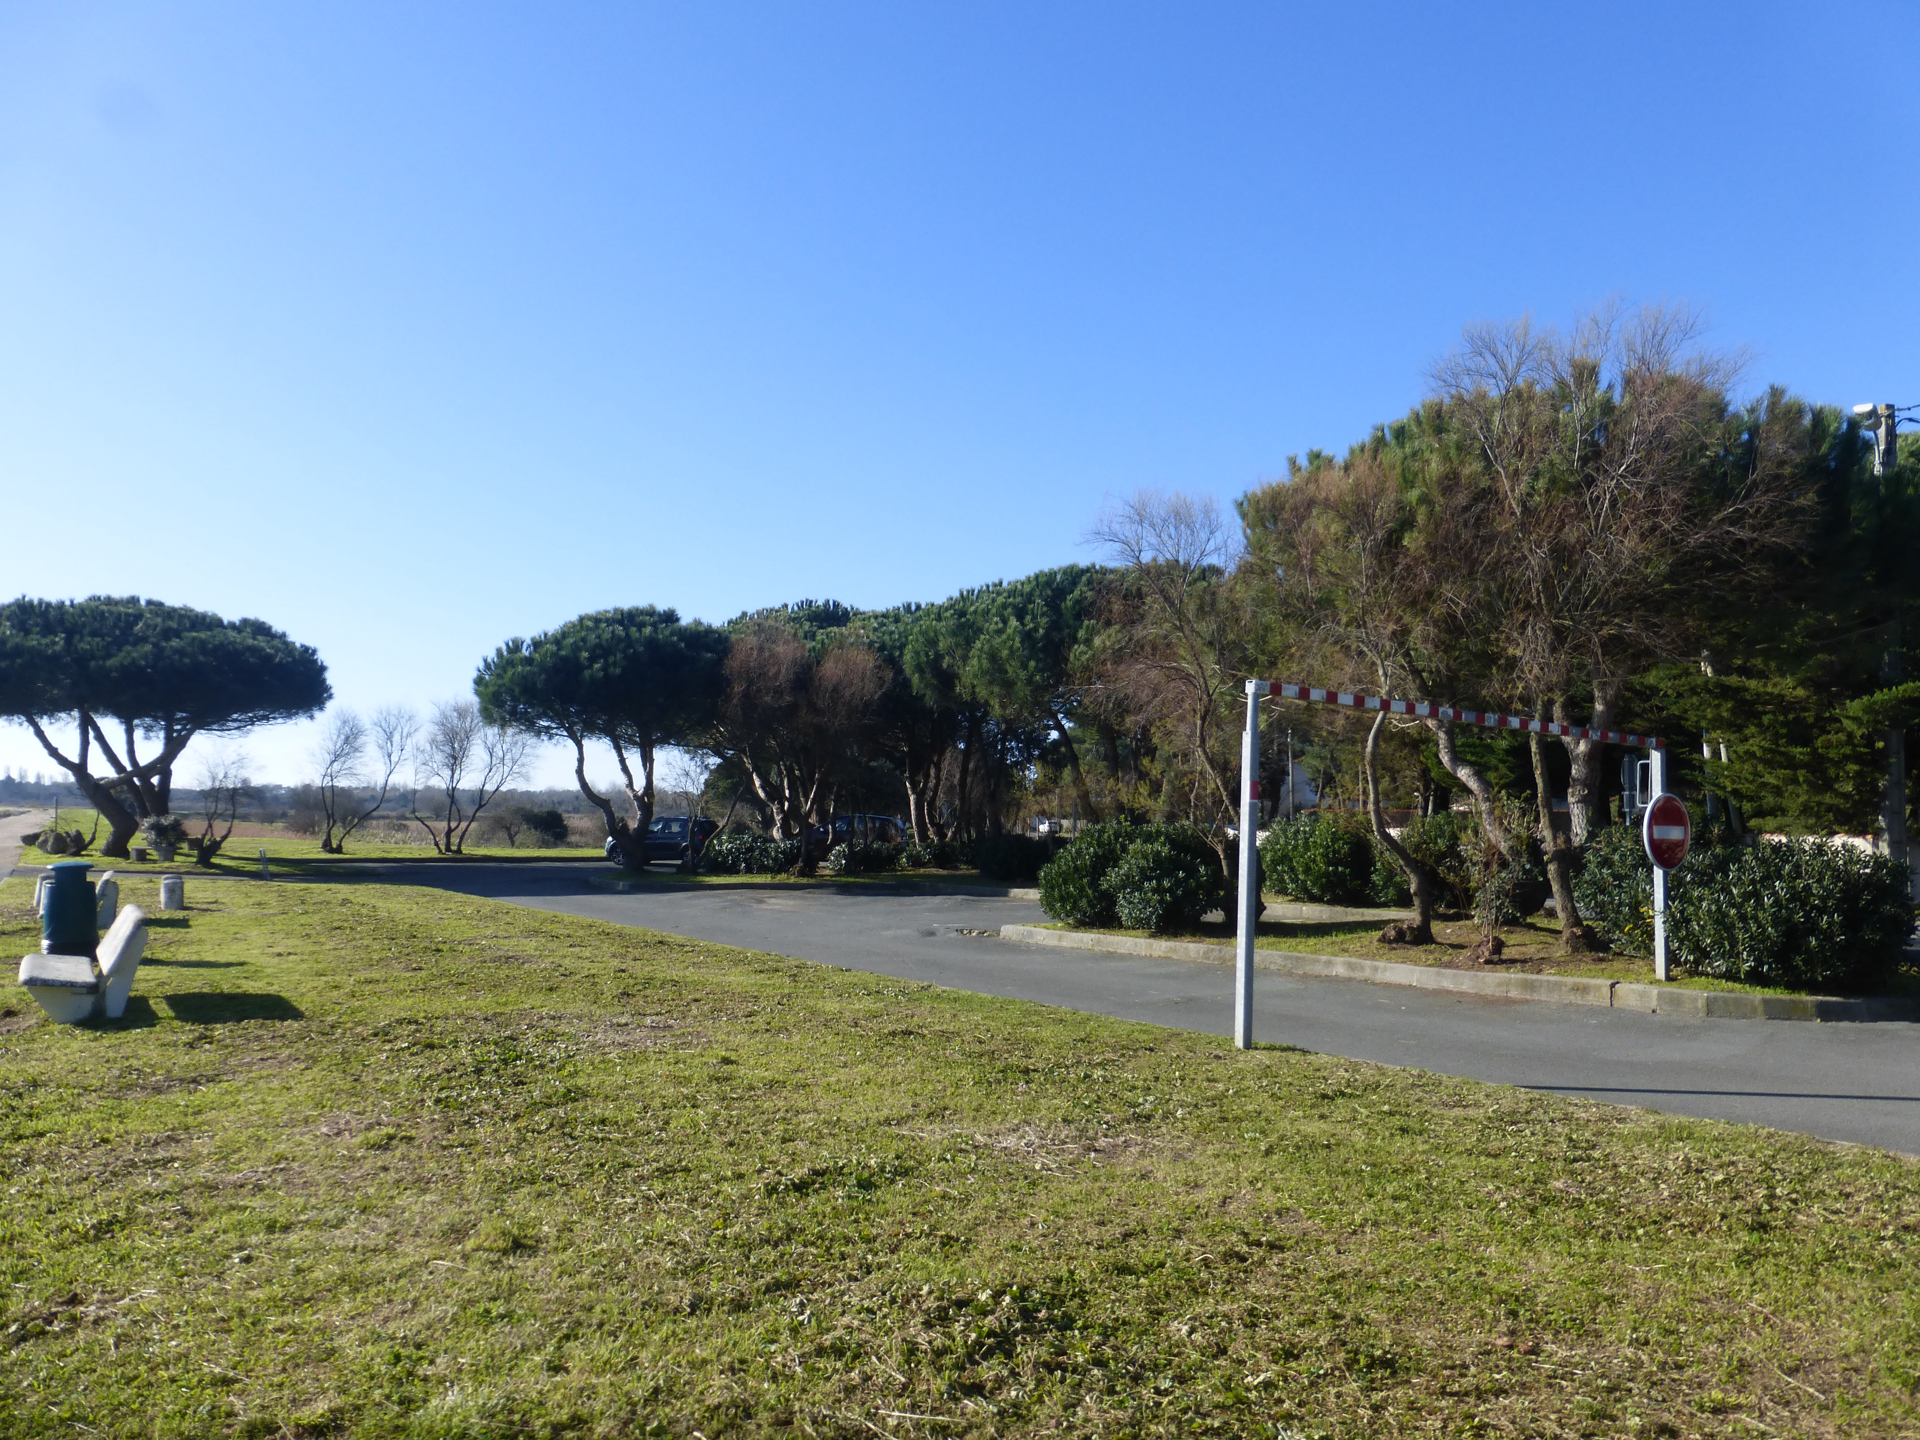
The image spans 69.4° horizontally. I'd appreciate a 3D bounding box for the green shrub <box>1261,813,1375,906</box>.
[{"bbox_3d":[5.106,1.986,19.744,1.500,1.310,1.400,-1,-4,23],"label":"green shrub"}]

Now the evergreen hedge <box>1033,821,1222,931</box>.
[{"bbox_3d":[2.081,1.890,16.800,2.270,1.330,2.000,0,-4,7],"label":"evergreen hedge"}]

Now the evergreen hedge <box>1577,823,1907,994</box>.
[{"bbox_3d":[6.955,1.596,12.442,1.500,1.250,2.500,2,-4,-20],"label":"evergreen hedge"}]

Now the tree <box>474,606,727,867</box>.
[{"bbox_3d":[-11.270,0.565,43.500,7.650,8.240,7.650,2,-4,-14],"label":"tree"}]

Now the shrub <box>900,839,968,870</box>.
[{"bbox_3d":[-0.696,3.719,38.029,1.800,0.880,1.500,0,-4,0],"label":"shrub"}]

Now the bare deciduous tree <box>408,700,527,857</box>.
[{"bbox_3d":[-21.369,2.487,60.500,4.940,6.740,4.800,2,-4,-19],"label":"bare deciduous tree"}]

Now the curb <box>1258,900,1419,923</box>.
[{"bbox_3d":[4.981,2.580,18.607,0.200,0.210,2.200,4,-5,-44],"label":"curb"}]

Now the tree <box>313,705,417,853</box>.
[{"bbox_3d":[-25.983,2.585,60.500,4.150,6.410,4.300,2,-4,-23],"label":"tree"}]

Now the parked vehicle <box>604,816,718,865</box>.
[{"bbox_3d":[-11.037,4.493,51.400,4.300,1.670,1.820,0,-4,15],"label":"parked vehicle"}]

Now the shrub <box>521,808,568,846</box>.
[{"bbox_3d":[-22.774,5.878,76.000,2.600,2.140,2.600,2,-4,-17],"label":"shrub"}]

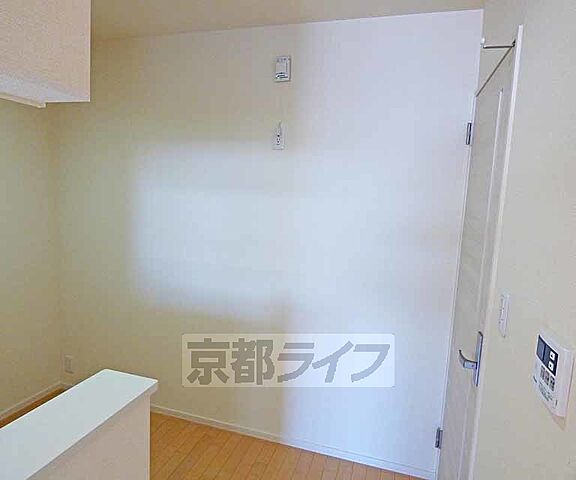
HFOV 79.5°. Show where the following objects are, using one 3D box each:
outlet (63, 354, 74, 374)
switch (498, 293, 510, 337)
[{"bbox_3d":[-1.585,0.897,2.497,0.070,0.120,0.010,5,6,15],"label":"outlet"},{"bbox_3d":[0.644,0.224,1.039,0.010,0.120,0.070,5,6,15],"label":"switch"}]

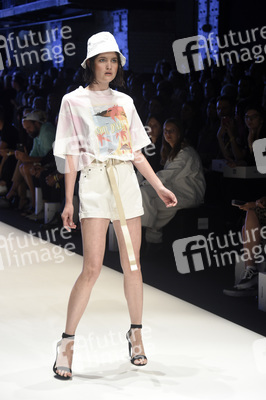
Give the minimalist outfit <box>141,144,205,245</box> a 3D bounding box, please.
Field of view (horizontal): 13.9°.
[{"bbox_3d":[0.360,-0.055,9.900,0.660,0.880,0.500,-3,7,-24],"label":"minimalist outfit"}]

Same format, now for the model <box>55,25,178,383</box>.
[{"bbox_3d":[-0.100,0.035,5.800,0.620,1.820,0.480,-2,7,-20],"label":"model"}]

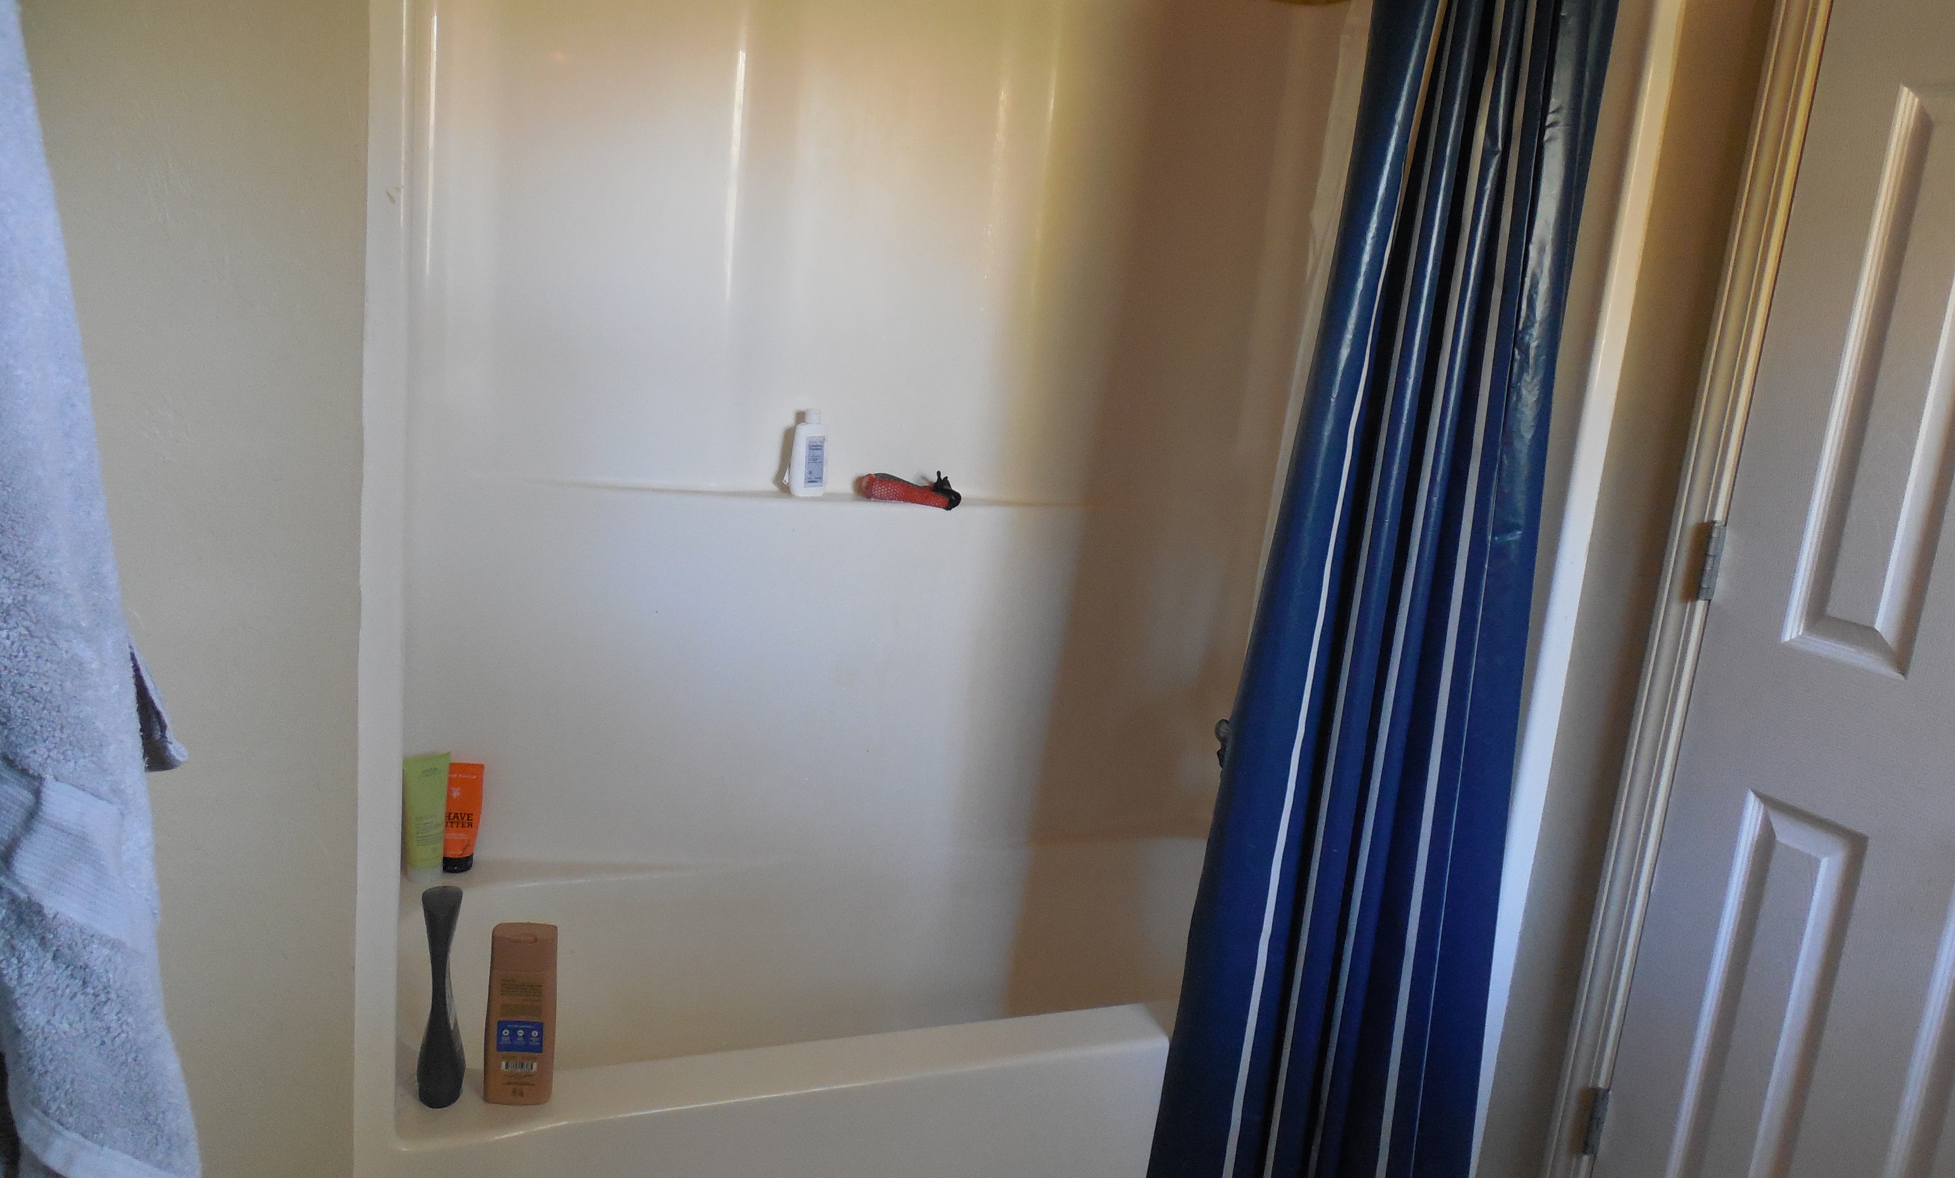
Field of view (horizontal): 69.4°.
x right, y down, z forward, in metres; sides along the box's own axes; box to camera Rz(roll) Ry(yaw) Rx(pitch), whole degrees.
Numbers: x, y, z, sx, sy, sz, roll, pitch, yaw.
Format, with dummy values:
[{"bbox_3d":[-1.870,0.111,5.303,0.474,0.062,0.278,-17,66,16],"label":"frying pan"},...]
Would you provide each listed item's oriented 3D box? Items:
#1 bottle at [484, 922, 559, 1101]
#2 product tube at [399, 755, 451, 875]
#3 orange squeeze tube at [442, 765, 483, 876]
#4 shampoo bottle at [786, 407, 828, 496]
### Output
[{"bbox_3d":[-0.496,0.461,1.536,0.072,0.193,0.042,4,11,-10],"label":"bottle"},{"bbox_3d":[-0.802,0.333,2.055,0.047,0.181,0.071,16,15,43],"label":"product tube"},{"bbox_3d":[-0.772,0.338,2.093,0.069,0.165,0.044,4,11,-9],"label":"orange squeeze tube"},{"bbox_3d":[-0.254,-0.204,2.132,0.057,0.132,0.034,-5,15,-42],"label":"shampoo bottle"}]

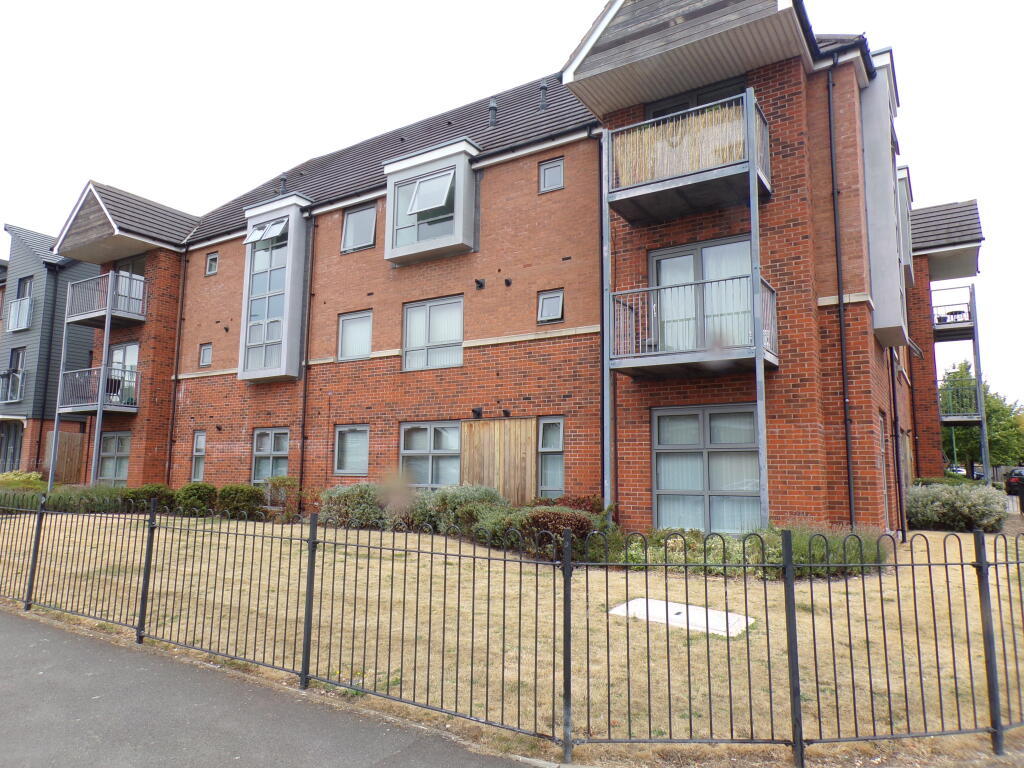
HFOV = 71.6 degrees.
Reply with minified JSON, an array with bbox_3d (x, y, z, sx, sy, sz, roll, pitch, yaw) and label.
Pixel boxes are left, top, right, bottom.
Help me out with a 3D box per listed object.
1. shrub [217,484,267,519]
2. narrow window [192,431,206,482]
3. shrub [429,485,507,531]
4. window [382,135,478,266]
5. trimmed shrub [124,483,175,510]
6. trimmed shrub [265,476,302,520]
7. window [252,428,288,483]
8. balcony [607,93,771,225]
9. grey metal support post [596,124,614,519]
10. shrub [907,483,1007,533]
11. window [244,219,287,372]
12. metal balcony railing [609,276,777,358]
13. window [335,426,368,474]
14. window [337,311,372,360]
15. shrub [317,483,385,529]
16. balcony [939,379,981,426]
[{"bbox_3d":[-6.476,2.822,17.070,1.050,0.800,1.000,-4,-9,32],"label":"shrub"},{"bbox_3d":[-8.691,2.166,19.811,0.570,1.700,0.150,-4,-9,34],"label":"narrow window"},{"bbox_3d":[-0.808,2.284,12.941,1.418,0.895,1.418,-4,-9,34],"label":"shrub"},{"bbox_3d":[-1.759,-3.871,15.444,2.300,2.220,0.650,-4,-9,34],"label":"window"},{"bbox_3d":[-9.469,3.002,18.734,1.200,0.770,0.950,-4,-9,32],"label":"trimmed shrub"},{"bbox_3d":[-5.478,2.684,16.845,0.850,1.000,0.800,-4,-9,34],"label":"trimmed shrub"},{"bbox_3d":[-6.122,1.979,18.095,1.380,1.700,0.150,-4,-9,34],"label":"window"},{"bbox_3d":[2.832,-3.620,11.467,2.420,1.240,0.920,-4,-9,34],"label":"balcony"},{"bbox_3d":[1.474,-0.823,11.119,0.090,6.670,0.090,-4,-9,32],"label":"grey metal support post"},{"bbox_3d":[9.288,2.564,14.889,1.779,0.984,1.423,-4,-9,34],"label":"shrub"},{"bbox_3d":[-6.301,-2.296,18.213,1.480,3.900,0.150,-4,-9,34],"label":"window"},{"bbox_3d":[2.769,-0.920,10.972,2.320,1.010,1.060,-4,-9,32],"label":"metal balcony railing"},{"bbox_3d":[-3.697,1.530,16.464,1.070,1.180,0.110,-4,-9,32],"label":"window"},{"bbox_3d":[-3.684,-1.137,16.864,1.140,1.180,0.150,-4,-9,34],"label":"window"},{"bbox_3d":[-3.225,2.444,14.386,1.345,0.887,1.345,1,-7,0],"label":"shrub"},{"bbox_3d":[13.343,0.595,21.024,1.080,1.230,2.300,-4,-9,34],"label":"balcony"}]

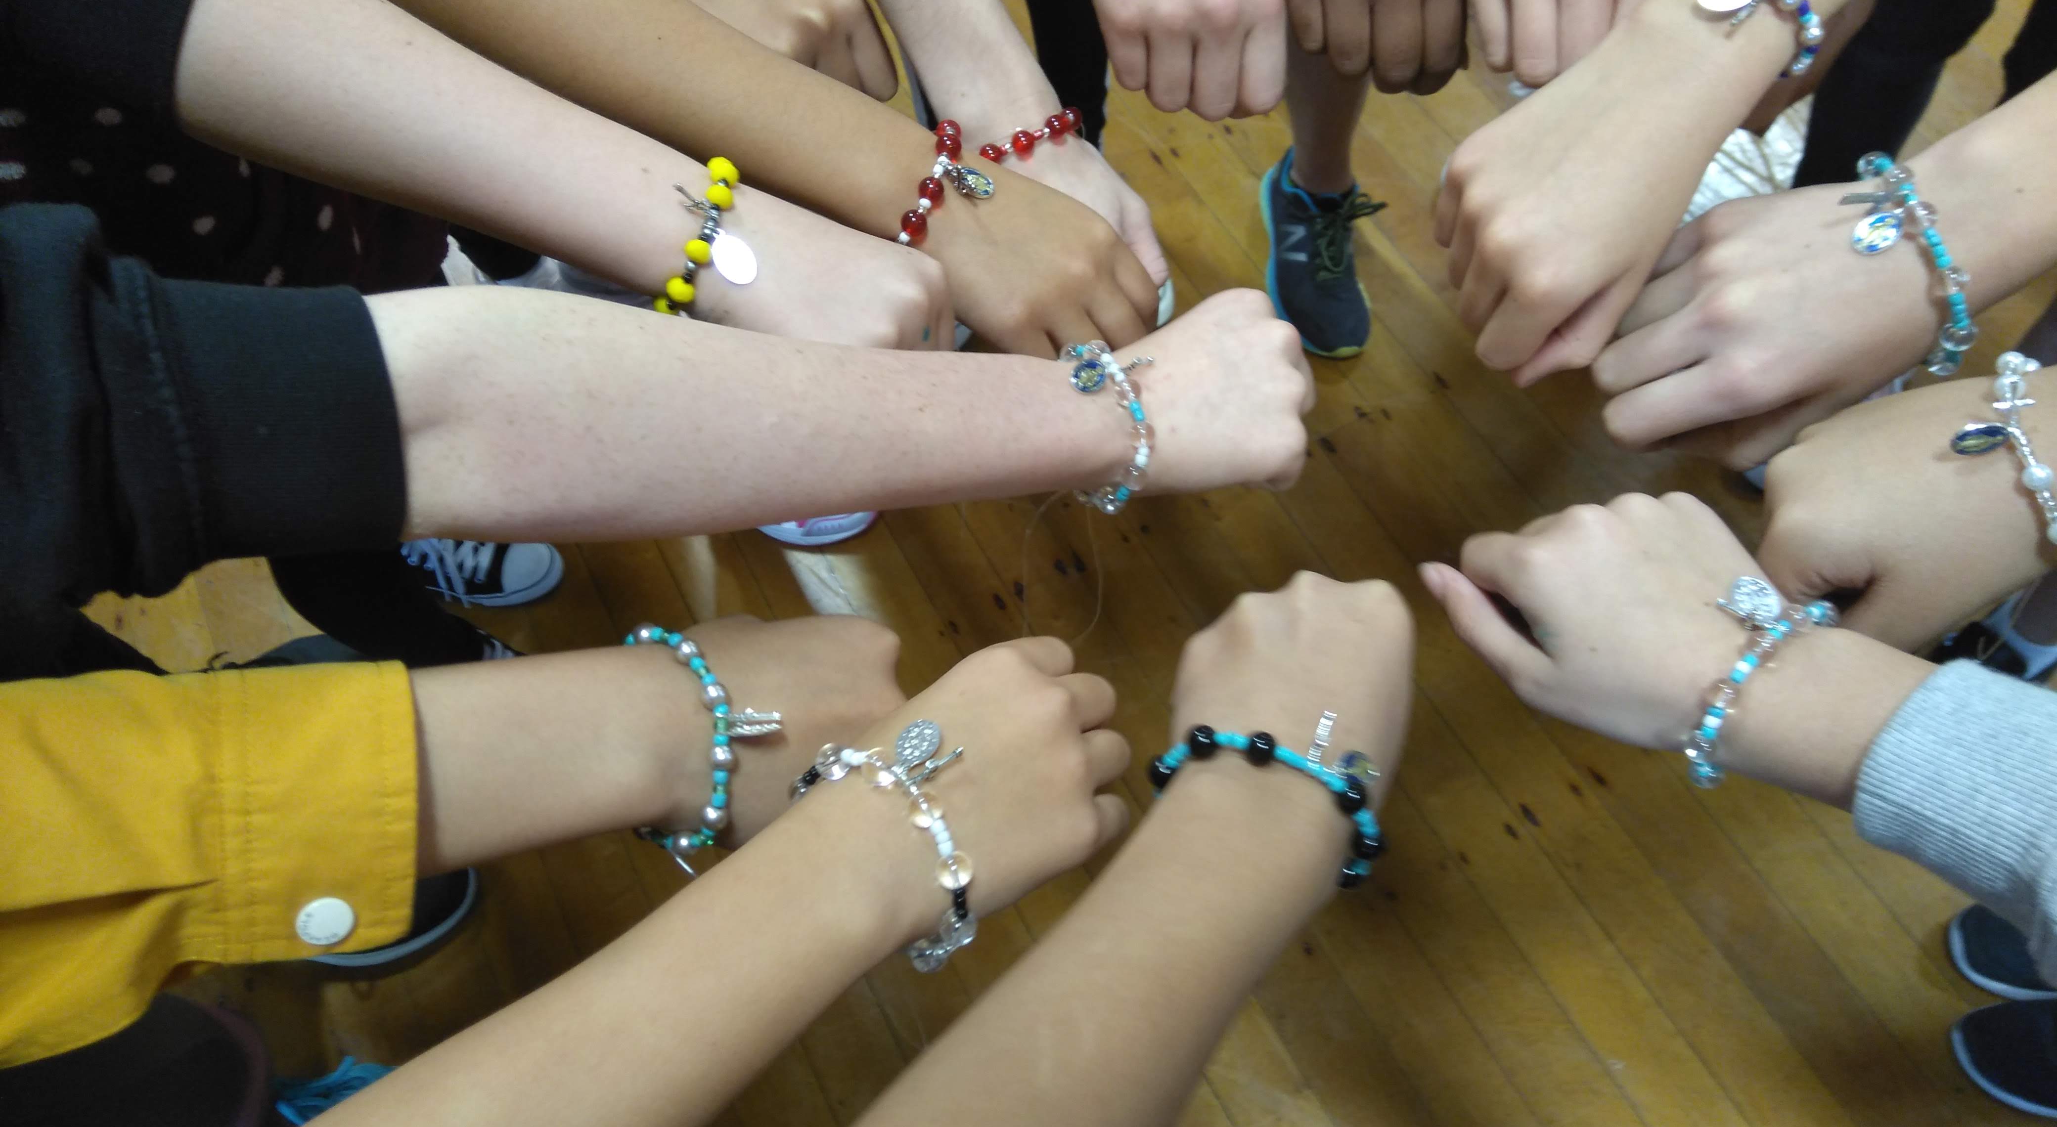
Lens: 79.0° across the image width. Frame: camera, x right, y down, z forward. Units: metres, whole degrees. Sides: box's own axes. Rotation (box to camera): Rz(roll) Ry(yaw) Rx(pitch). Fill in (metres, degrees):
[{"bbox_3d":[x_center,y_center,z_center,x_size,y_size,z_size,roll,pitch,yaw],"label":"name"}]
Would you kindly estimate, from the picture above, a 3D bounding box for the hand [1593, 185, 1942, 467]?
[{"bbox_3d":[0.265,-0.085,0.445,0.105,0.055,0.075,-25,68,5],"label":"hand"}]

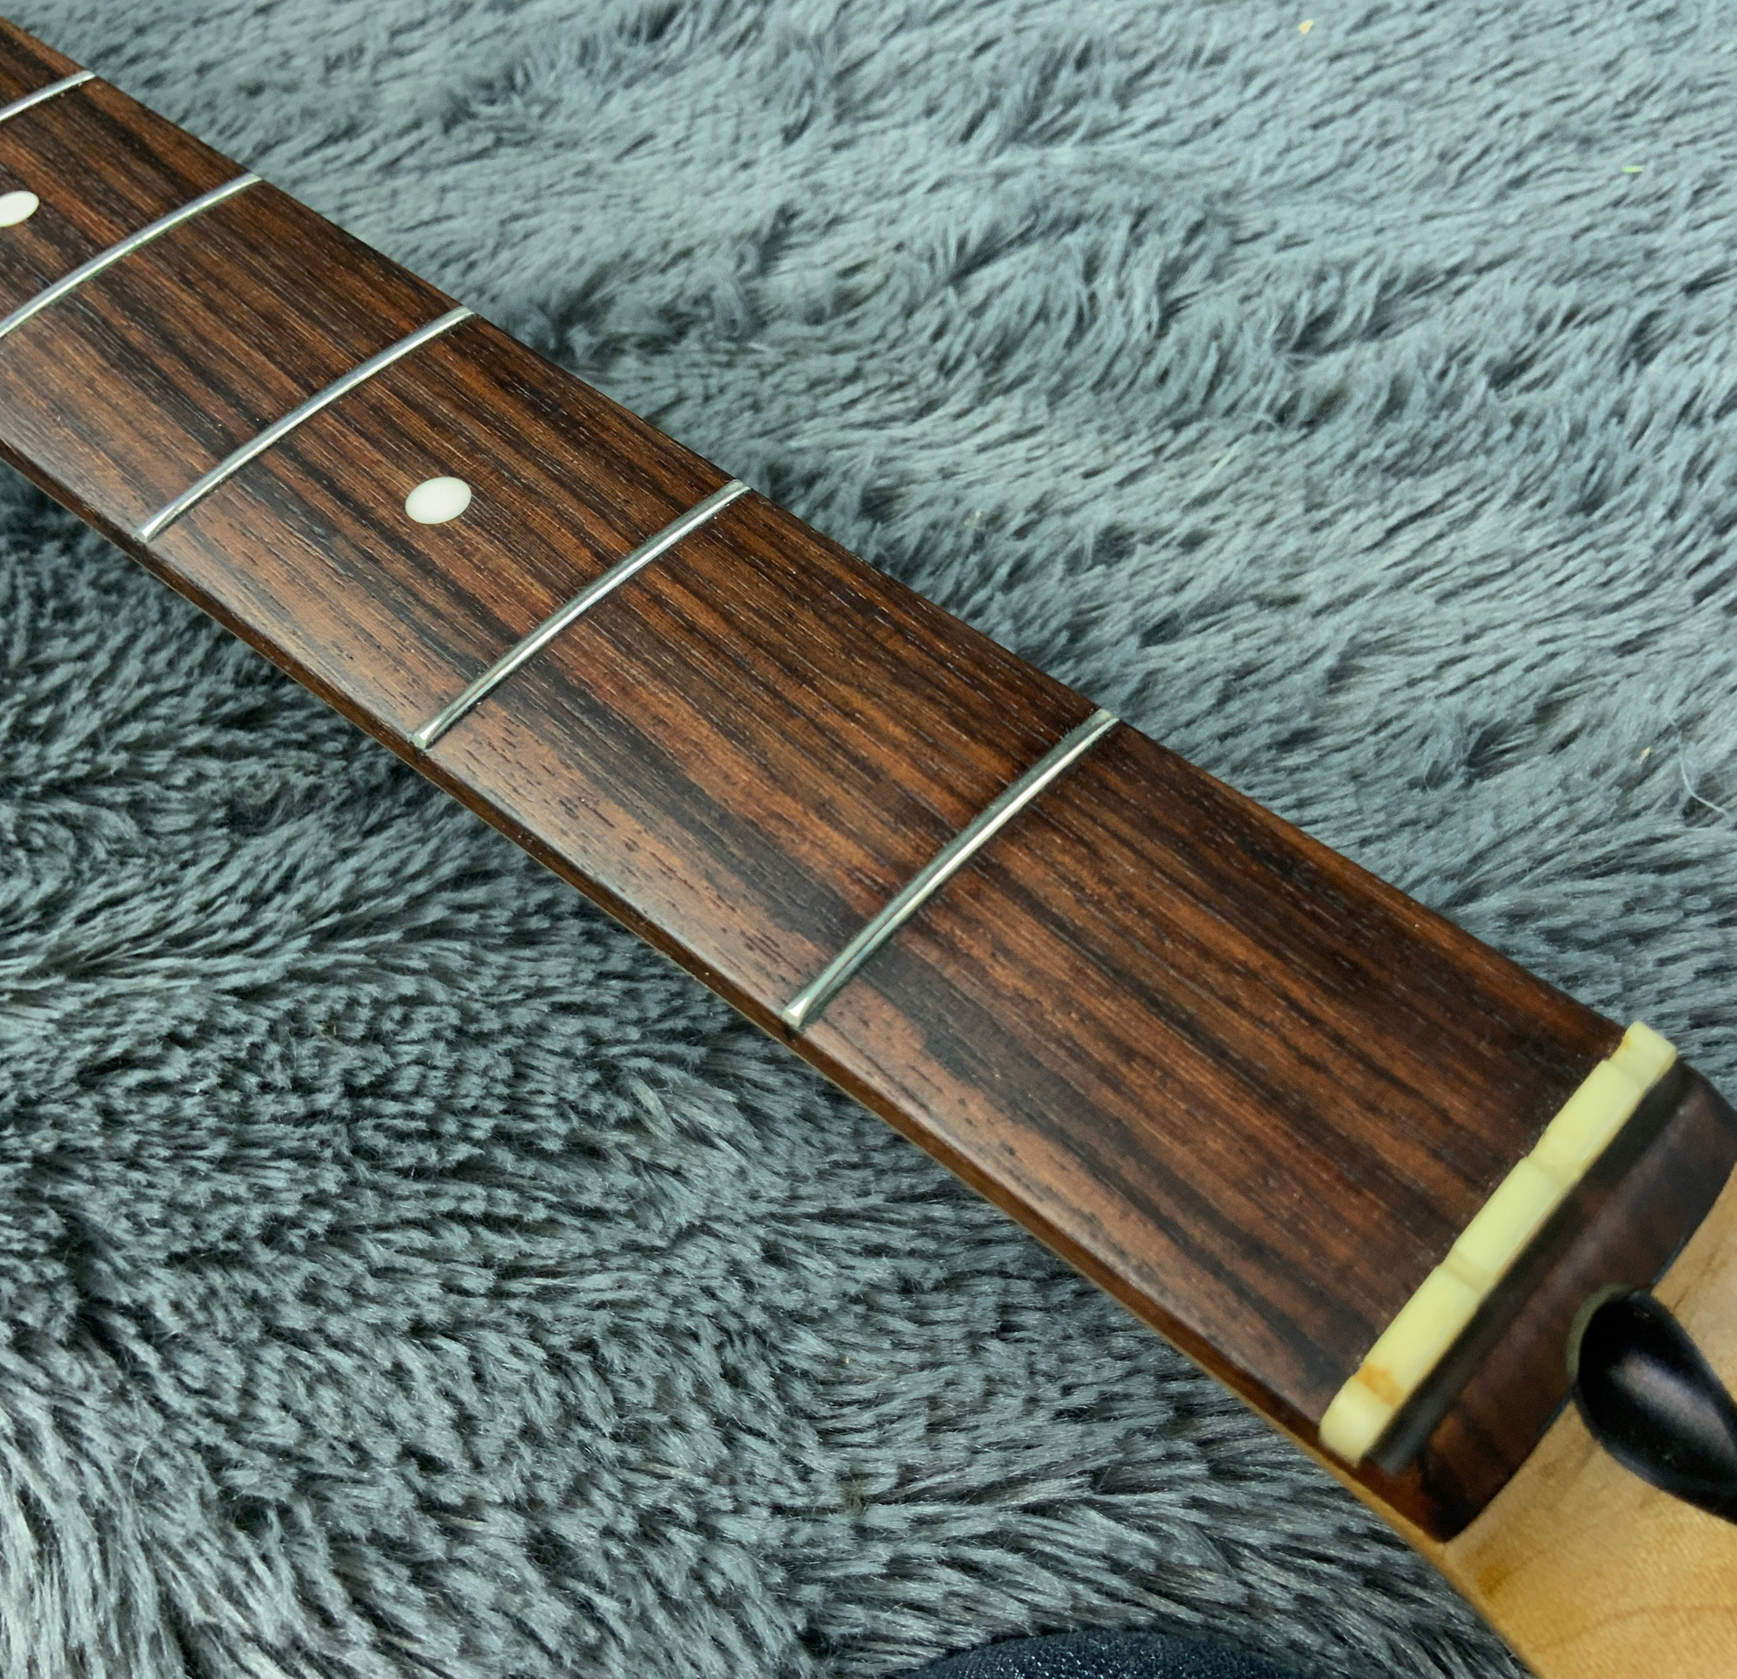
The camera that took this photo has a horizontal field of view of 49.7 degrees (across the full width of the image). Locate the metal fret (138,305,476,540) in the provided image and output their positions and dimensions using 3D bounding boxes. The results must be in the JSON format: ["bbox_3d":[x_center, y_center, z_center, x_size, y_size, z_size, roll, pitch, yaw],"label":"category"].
[{"bbox_3d":[-0.058,-0.044,0.193,0.002,0.002,0.043,35,66,28],"label":"metal fret"}]

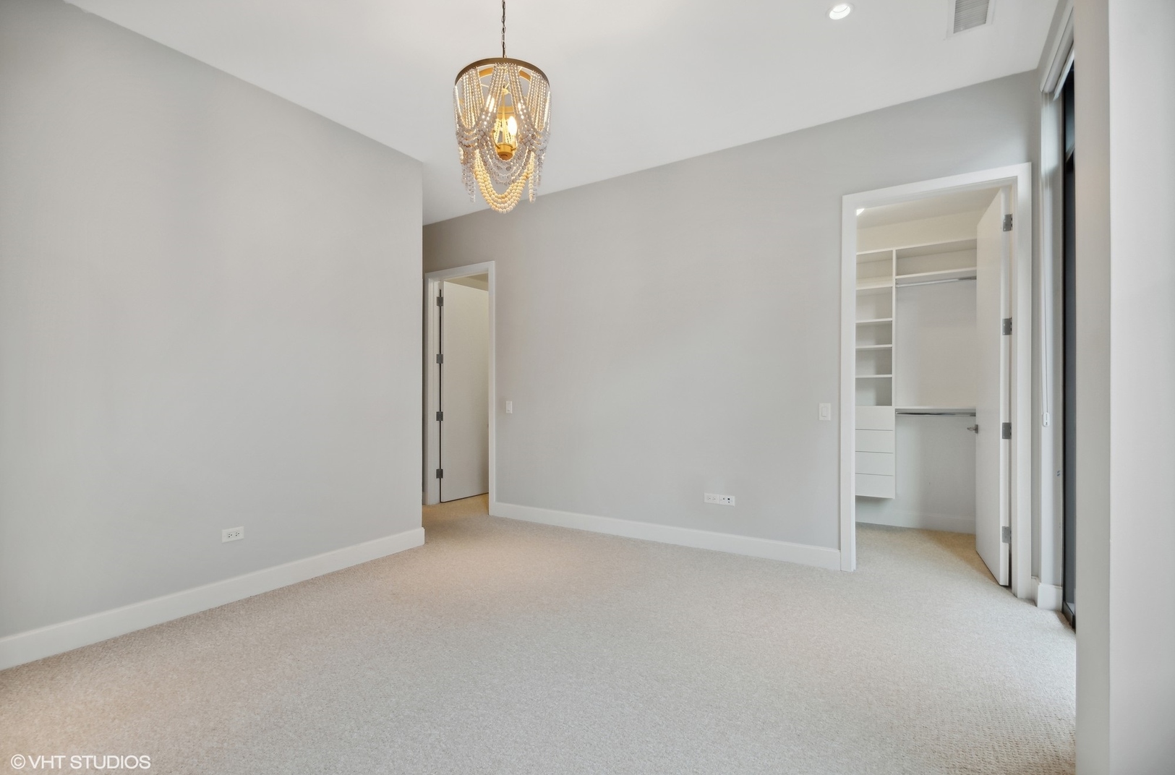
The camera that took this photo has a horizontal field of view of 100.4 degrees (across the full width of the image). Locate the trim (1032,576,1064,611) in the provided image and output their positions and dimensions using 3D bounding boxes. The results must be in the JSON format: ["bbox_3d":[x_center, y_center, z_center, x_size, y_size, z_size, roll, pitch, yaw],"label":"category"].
[{"bbox_3d":[2.592,1.166,2.767,0.110,0.137,0.125,-1,-1,30],"label":"trim"}]

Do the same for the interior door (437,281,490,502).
[{"bbox_3d":[-1.379,0.057,5.752,0.045,2.440,0.815,-1,-1,33],"label":"interior door"}]

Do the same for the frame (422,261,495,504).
[{"bbox_3d":[-1.303,0.008,5.121,0.985,2.530,0.170,-1,-1,30],"label":"frame"}]

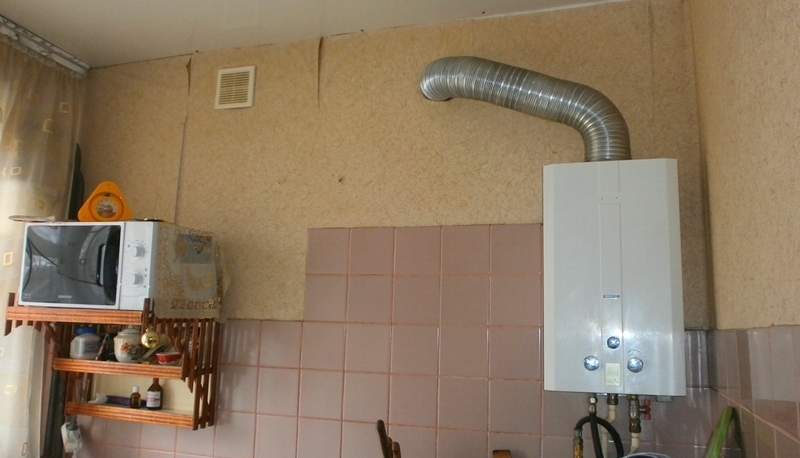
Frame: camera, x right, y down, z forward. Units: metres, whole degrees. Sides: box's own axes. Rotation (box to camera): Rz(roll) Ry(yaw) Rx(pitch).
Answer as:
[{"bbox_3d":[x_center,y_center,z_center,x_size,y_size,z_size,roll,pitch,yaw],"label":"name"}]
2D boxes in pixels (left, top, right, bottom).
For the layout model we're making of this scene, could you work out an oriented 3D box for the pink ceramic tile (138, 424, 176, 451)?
[{"bbox_3d":[-0.829,0.685,2.157,0.150,0.150,0.008,-1,-9,18],"label":"pink ceramic tile"}]

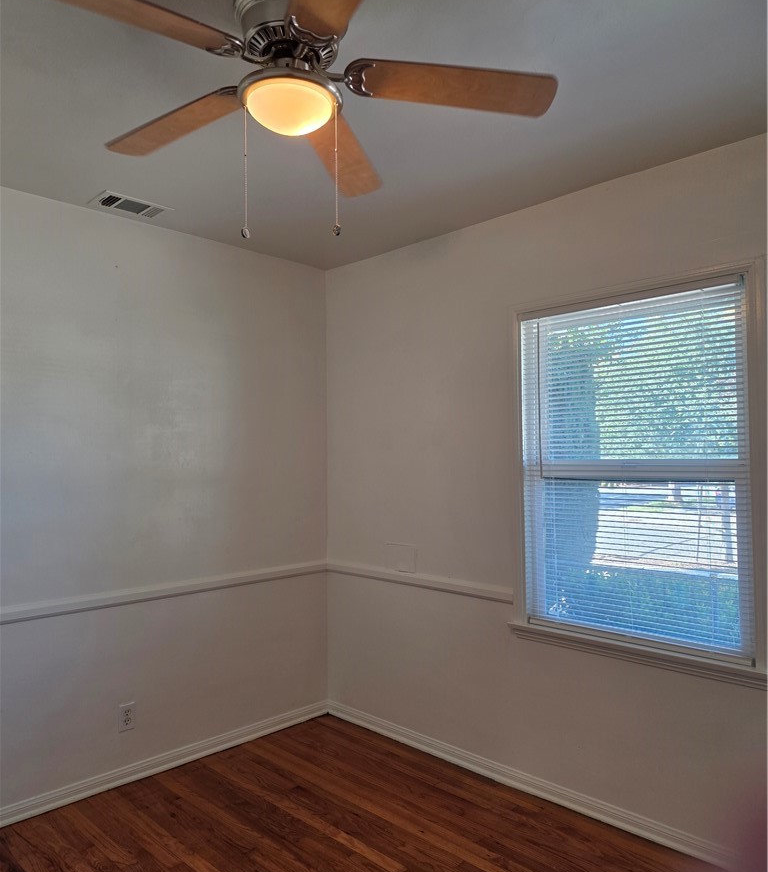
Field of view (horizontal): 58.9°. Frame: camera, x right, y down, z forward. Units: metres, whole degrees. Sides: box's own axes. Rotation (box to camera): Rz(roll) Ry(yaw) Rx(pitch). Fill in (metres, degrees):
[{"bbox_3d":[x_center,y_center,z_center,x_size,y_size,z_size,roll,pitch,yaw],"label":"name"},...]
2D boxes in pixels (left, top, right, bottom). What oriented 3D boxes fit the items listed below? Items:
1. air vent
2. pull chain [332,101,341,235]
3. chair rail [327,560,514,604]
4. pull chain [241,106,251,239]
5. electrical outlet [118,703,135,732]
[{"bbox_3d":[-1.061,-0.956,2.862,0.200,0.015,0.299,-2,-3,45],"label":"air vent"},{"bbox_3d":[-0.109,-0.614,1.570,0.018,0.310,0.018,0,-2,0],"label":"pull chain"},{"bbox_3d":[0.114,0.704,3.333,1.224,0.065,0.022,-2,-3,45],"label":"chair rail"},{"bbox_3d":[-0.322,-0.612,1.587,0.019,0.309,0.019,0,-2,0],"label":"pull chain"},{"bbox_3d":[-1.111,1.220,2.949,0.008,0.114,0.070,-2,-3,45],"label":"electrical outlet"}]

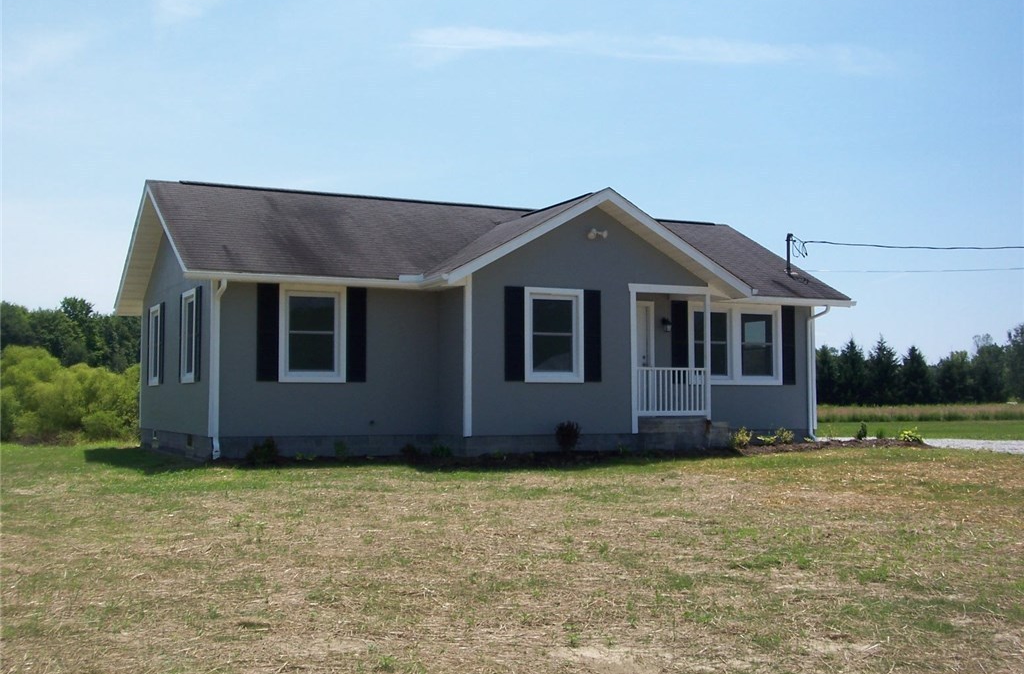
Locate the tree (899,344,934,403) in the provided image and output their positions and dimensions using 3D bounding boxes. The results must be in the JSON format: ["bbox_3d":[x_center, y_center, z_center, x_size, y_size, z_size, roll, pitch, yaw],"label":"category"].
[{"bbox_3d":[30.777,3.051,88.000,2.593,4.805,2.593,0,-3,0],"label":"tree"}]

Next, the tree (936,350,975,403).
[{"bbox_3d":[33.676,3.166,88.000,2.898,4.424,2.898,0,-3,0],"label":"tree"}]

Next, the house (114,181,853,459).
[{"bbox_3d":[-0.621,-0.284,24.728,13.816,5.292,9.502,1,-4,-26],"label":"house"}]

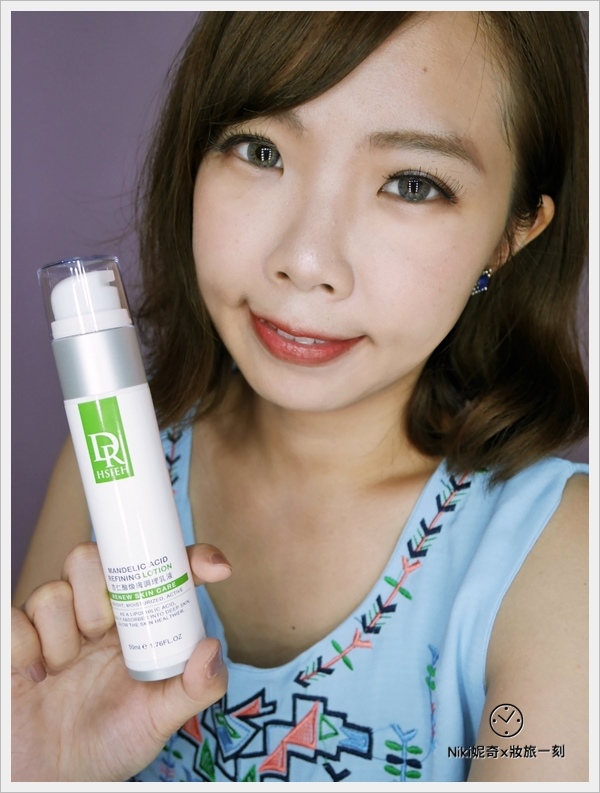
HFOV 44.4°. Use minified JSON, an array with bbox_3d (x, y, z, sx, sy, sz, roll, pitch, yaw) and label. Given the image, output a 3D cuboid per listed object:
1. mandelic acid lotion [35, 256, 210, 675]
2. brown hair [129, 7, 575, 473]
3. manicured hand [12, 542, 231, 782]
[{"bbox_3d":[-0.068,0.028,0.287,0.033,0.160,0.033,-12,2,1],"label":"mandelic acid lotion"},{"bbox_3d":[0.047,-0.106,0.393,0.230,0.270,0.205,12,16,8],"label":"brown hair"},{"bbox_3d":[-0.077,0.117,0.300,0.102,0.115,0.070,1,9,-5],"label":"manicured hand"}]

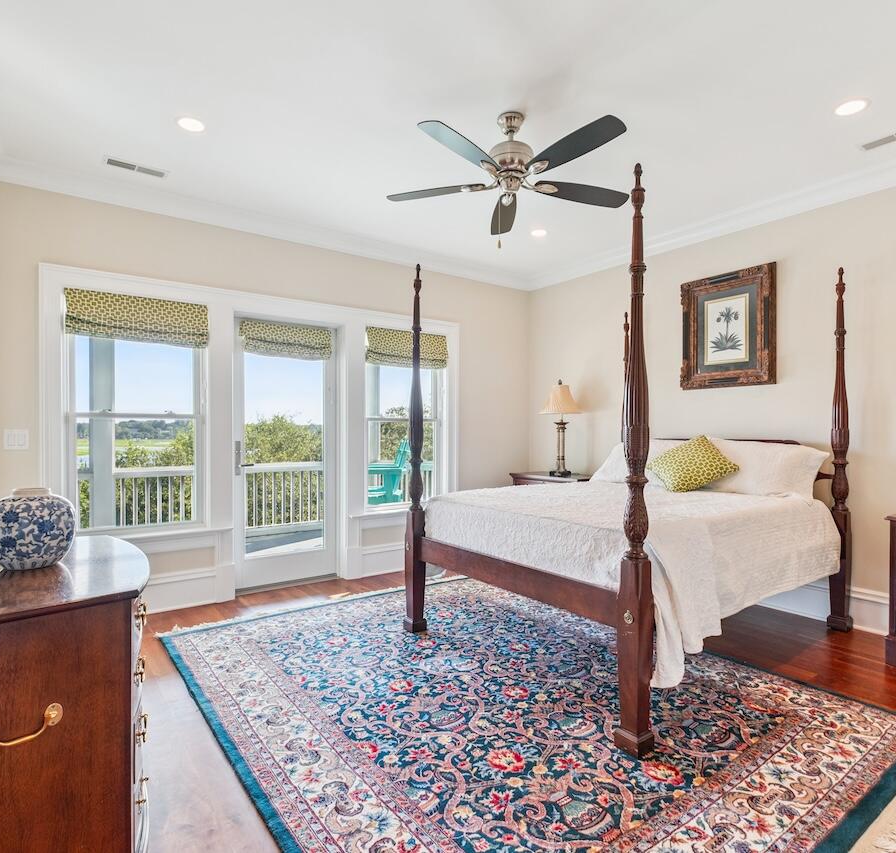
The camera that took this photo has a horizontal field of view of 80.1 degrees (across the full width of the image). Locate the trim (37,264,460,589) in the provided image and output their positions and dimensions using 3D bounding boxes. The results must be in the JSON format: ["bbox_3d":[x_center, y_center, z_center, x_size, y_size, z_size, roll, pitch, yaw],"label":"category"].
[{"bbox_3d":[-1.164,0.136,4.106,3.140,2.220,0.120,0,0,-36],"label":"trim"}]

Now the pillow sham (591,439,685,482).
[{"bbox_3d":[1.548,0.264,4.097,0.170,0.410,0.770,40,-22,-29],"label":"pillow sham"}]

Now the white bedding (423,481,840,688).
[{"bbox_3d":[1.085,0.729,3.256,2.040,0.630,1.700,0,0,-36],"label":"white bedding"}]

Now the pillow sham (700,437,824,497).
[{"bbox_3d":[2.006,0.258,3.472,0.170,0.410,0.760,40,-22,-29],"label":"pillow sham"}]

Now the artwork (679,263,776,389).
[{"bbox_3d":[2.046,-0.706,3.909,0.060,0.830,0.640,0,0,-36],"label":"artwork"}]

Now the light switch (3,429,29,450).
[{"bbox_3d":[-2.522,0.079,3.117,0.115,0.118,0.014,0,0,-36],"label":"light switch"}]

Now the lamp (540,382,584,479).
[{"bbox_3d":[1.052,0.006,4.960,0.320,0.884,0.320,0,0,-36],"label":"lamp"}]

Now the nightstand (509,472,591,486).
[{"bbox_3d":[1.025,0.853,4.861,0.500,0.790,0.790,0,0,-36],"label":"nightstand"}]

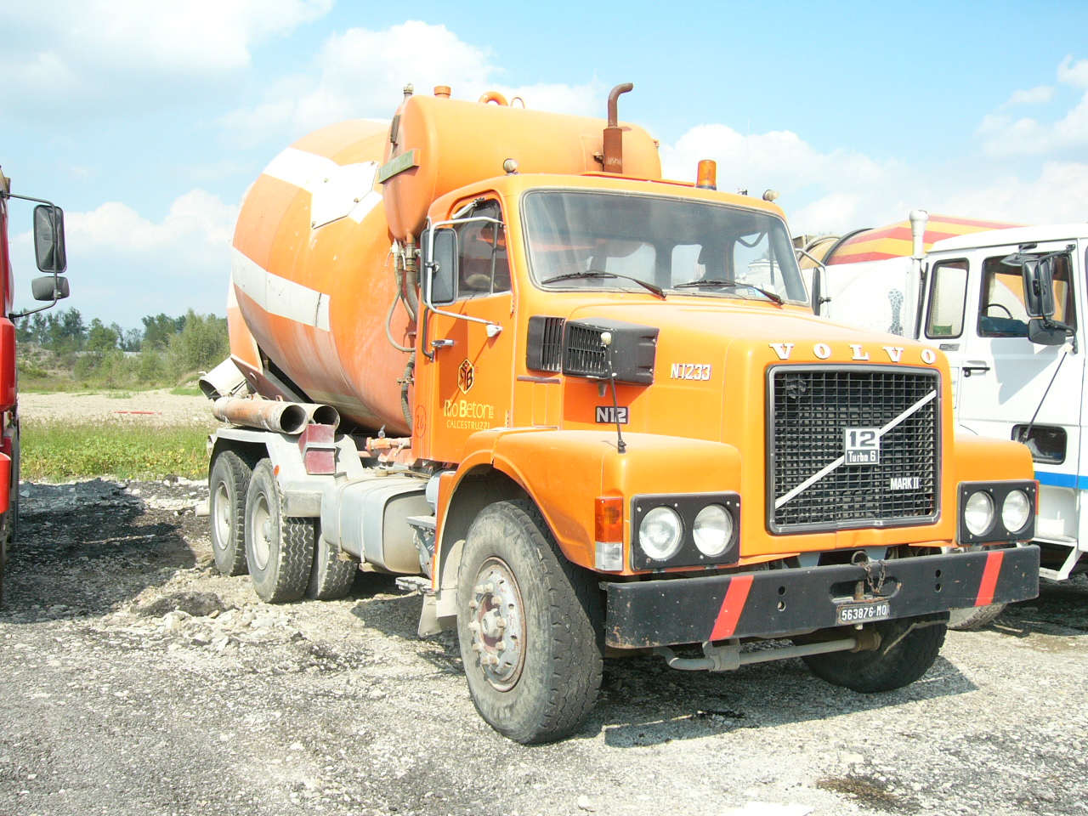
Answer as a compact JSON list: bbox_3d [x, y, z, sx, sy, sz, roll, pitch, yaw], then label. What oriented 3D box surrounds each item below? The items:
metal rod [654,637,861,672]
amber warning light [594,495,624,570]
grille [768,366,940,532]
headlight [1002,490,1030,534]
[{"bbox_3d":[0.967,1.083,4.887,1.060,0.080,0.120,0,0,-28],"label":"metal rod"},{"bbox_3d":[0.237,0.460,4.005,0.080,0.270,0.100,0,0,-28],"label":"amber warning light"},{"bbox_3d":[1.265,0.162,4.494,0.950,0.665,0.080,0,0,-28],"label":"grille"},{"bbox_3d":[2.105,0.463,4.954,0.195,0.195,0.090,0,0,-28],"label":"headlight"}]

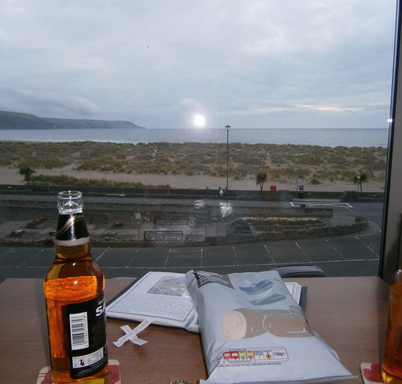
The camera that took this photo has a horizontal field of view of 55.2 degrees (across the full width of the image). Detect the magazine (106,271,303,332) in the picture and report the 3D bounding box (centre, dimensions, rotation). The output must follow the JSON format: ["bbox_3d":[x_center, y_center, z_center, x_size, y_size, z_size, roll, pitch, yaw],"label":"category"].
[{"bbox_3d":[0.023,0.192,0.693,0.318,0.017,0.204,2,10,14],"label":"magazine"}]

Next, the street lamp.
[{"bbox_3d":[3.190,-3.280,45.550,0.680,9.200,0.680,0,9,0],"label":"street lamp"}]

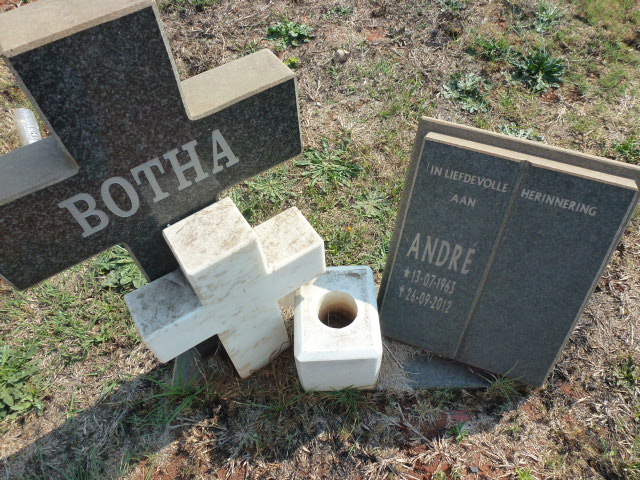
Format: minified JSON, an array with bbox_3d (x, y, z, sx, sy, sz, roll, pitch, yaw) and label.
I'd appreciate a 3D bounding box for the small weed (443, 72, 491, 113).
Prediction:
[{"bbox_3d":[0.686,-0.692,2.075,0.182,0.055,0.190,14,55,13],"label":"small weed"}]

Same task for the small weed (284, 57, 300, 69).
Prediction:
[{"bbox_3d":[-0.151,-0.922,2.309,0.084,0.034,0.072,-6,53,-1],"label":"small weed"}]

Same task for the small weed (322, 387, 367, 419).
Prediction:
[{"bbox_3d":[0.071,0.455,1.243,0.130,0.060,0.085,0,53,3],"label":"small weed"}]

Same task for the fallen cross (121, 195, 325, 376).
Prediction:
[{"bbox_3d":[-0.211,0.161,1.157,0.449,0.577,0.133,-29,57,-17],"label":"fallen cross"}]

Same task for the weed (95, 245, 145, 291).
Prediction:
[{"bbox_3d":[-0.691,0.097,1.563,0.170,0.060,0.160,-36,59,-22],"label":"weed"}]

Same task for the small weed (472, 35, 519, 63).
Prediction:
[{"bbox_3d":[0.903,-0.987,2.284,0.188,0.057,0.138,16,56,15],"label":"small weed"}]

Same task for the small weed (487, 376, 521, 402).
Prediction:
[{"bbox_3d":[0.523,0.421,1.259,0.080,0.055,0.085,-37,59,-22],"label":"small weed"}]

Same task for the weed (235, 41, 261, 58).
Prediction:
[{"bbox_3d":[-0.390,-1.016,2.384,0.118,0.047,0.106,-11,53,-5],"label":"weed"}]

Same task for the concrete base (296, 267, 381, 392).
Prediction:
[{"bbox_3d":[0.050,0.257,1.282,0.227,0.237,0.274,-3,53,1],"label":"concrete base"}]

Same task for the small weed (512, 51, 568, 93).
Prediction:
[{"bbox_3d":[1.052,-0.814,2.137,0.199,0.070,0.183,21,57,18],"label":"small weed"}]

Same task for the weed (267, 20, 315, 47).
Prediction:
[{"bbox_3d":[-0.164,-1.138,2.454,0.245,0.061,0.164,-6,53,-1],"label":"weed"}]

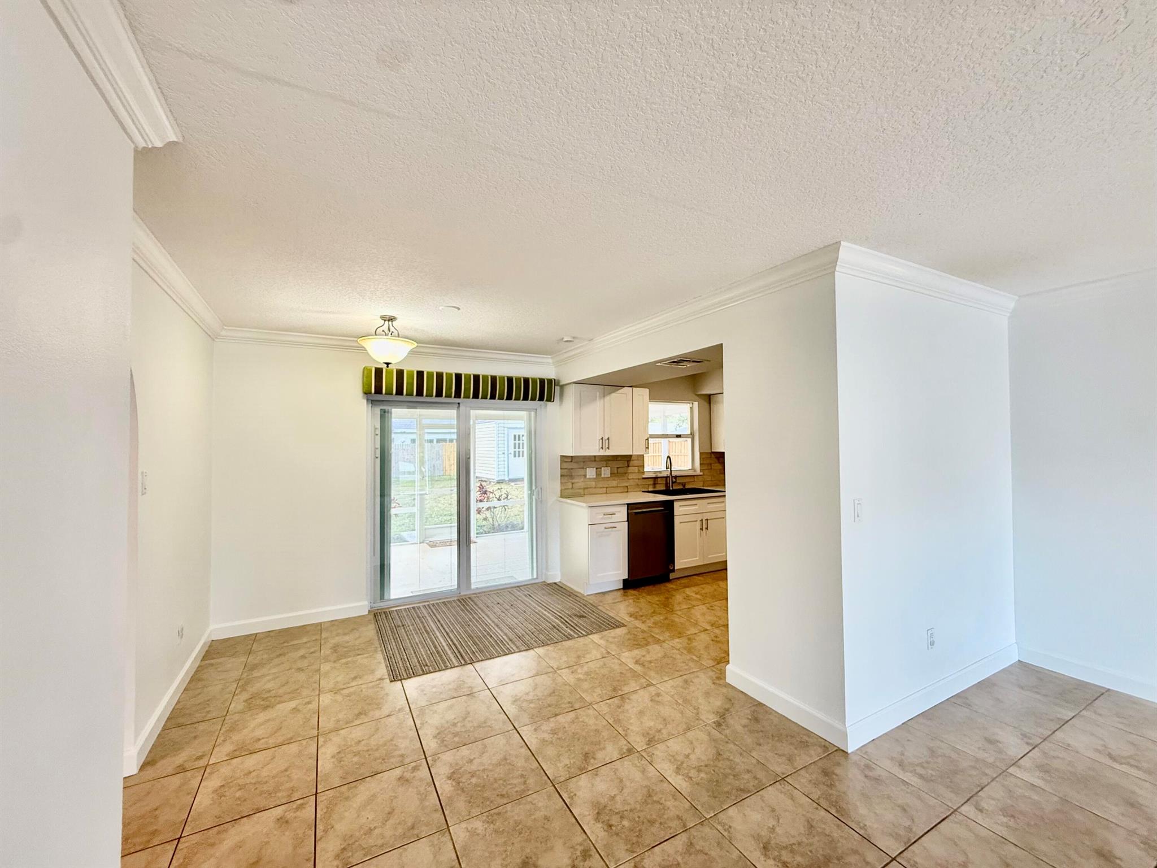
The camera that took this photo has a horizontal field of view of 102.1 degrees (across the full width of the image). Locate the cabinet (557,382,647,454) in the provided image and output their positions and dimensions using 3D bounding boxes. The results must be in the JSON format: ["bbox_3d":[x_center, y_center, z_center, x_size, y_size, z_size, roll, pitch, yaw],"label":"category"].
[{"bbox_3d":[0.303,-0.145,5.243,0.983,0.759,0.321,0,-1,-29],"label":"cabinet"}]

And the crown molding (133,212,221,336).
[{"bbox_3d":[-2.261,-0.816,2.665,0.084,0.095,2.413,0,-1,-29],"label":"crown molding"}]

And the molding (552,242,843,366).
[{"bbox_3d":[0.499,-0.827,3.659,0.109,0.089,3.272,0,-1,-29],"label":"molding"}]

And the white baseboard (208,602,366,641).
[{"bbox_3d":[-2.358,1.550,3.907,1.120,0.104,0.017,0,-1,-29],"label":"white baseboard"}]

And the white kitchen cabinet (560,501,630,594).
[{"bbox_3d":[0.160,1.166,4.962,0.465,0.891,0.614,0,-1,-29],"label":"white kitchen cabinet"}]

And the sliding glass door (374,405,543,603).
[{"bbox_3d":[-1.164,0.612,4.731,1.742,1.993,0.106,0,-1,-29],"label":"sliding glass door"}]

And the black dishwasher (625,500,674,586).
[{"bbox_3d":[0.644,1.167,5.189,0.618,0.876,0.596,0,-1,-29],"label":"black dishwasher"}]

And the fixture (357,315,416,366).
[{"bbox_3d":[-1.385,-0.674,3.413,0.420,0.374,0.420,0,-1,-29],"label":"fixture"}]

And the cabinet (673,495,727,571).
[{"bbox_3d":[1.274,1.135,5.573,0.838,0.808,0.614,0,-1,-29],"label":"cabinet"}]

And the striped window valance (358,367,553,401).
[{"bbox_3d":[-1.089,-0.462,4.570,1.853,0.242,0.146,0,-1,-29],"label":"striped window valance"}]

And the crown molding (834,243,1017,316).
[{"bbox_3d":[2.121,-0.853,2.728,2.027,0.095,0.086,0,-1,-29],"label":"crown molding"}]

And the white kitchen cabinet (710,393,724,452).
[{"bbox_3d":[2.087,-0.141,6.221,0.572,0.759,0.316,0,-1,-29],"label":"white kitchen cabinet"}]

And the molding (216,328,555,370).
[{"bbox_3d":[-1.547,-0.785,4.383,2.987,0.095,0.084,0,-1,-29],"label":"molding"}]

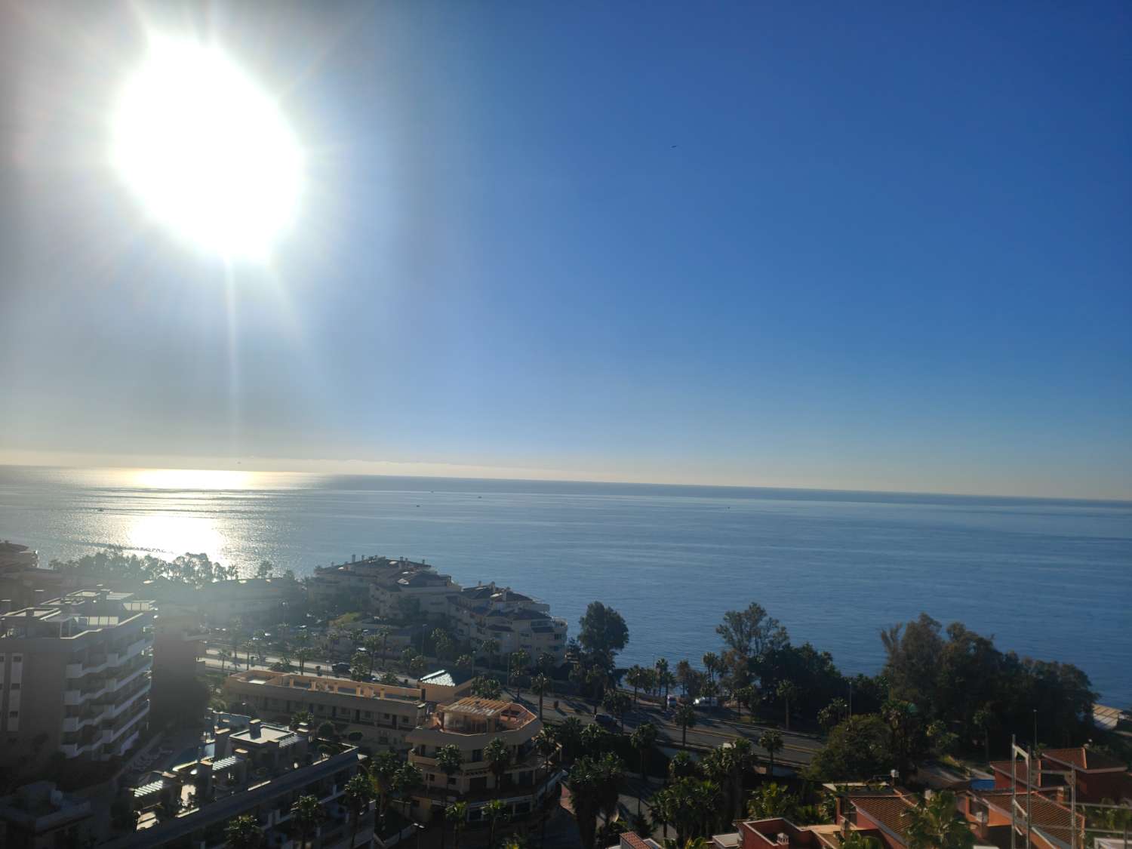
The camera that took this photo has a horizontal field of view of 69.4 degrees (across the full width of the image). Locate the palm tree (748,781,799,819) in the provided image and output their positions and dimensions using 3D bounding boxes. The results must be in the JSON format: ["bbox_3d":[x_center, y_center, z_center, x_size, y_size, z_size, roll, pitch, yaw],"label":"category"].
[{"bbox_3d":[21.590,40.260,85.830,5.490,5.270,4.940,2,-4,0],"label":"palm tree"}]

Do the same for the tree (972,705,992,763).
[{"bbox_3d":[58.590,43.750,115.000,2.870,7.850,2.870,2,-4,0],"label":"tree"}]

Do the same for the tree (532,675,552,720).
[{"bbox_3d":[-4.406,49.497,147.977,3.730,8.240,3.730,2,-4,0],"label":"tree"}]

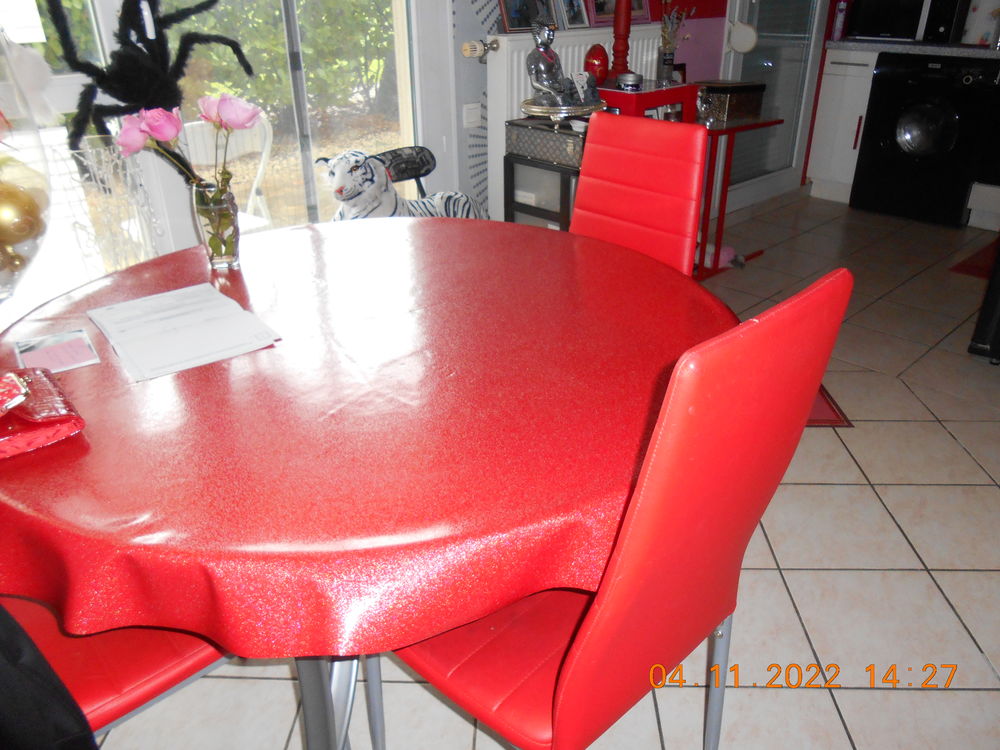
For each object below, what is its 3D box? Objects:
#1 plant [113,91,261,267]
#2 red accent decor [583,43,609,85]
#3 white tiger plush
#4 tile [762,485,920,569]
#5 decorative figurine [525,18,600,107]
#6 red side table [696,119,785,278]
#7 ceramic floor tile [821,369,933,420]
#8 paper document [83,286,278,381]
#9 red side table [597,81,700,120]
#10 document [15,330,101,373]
[{"bbox_3d":[-0.562,-0.356,1.426,0.258,0.310,0.160,-12,29,-18],"label":"plant"},{"bbox_3d":[0.380,-1.216,2.960,0.099,0.149,0.099,2,28,7],"label":"red accent decor"},{"bbox_3d":[-0.306,-0.564,2.397,0.660,0.330,0.280,-24,35,-37],"label":"white tiger plush"},{"bbox_3d":[0.830,0.380,1.898,0.336,0.010,0.336,0,28,3],"label":"tile"},{"bbox_3d":[0.215,-1.076,2.609,0.208,0.279,0.172,21,35,37],"label":"decorative figurine"},{"bbox_3d":[0.990,-0.848,3.507,0.495,0.640,0.330,-22,35,-34],"label":"red side table"},{"bbox_3d":[1.188,0.067,2.464,0.331,0.010,0.331,0,28,3],"label":"ceramic floor tile"},{"bbox_3d":[-0.528,-0.083,1.230,0.208,0.005,0.335,-20,33,-31],"label":"paper document"},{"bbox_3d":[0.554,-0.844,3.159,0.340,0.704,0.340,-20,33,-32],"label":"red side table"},{"bbox_3d":[-0.649,-0.033,1.099,0.095,0.003,0.142,-19,32,-29],"label":"document"}]

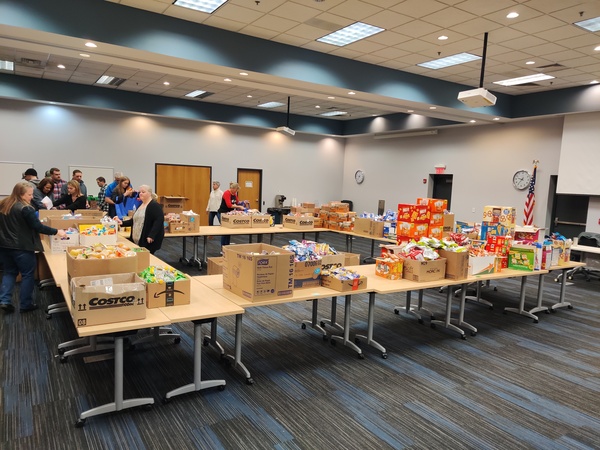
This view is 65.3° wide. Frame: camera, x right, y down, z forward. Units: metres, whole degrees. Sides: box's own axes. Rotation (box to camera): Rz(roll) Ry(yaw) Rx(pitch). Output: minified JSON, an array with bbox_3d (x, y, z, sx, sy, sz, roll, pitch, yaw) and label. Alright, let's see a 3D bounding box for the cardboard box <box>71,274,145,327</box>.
[{"bbox_3d":[-1.400,0.534,3.418,0.453,0.265,0.395,-1,6,-32],"label":"cardboard box"}]

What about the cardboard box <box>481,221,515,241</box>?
[{"bbox_3d":[3.431,0.148,8.150,0.450,0.350,0.250,5,6,29],"label":"cardboard box"}]

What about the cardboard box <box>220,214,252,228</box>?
[{"bbox_3d":[-1.395,-0.099,10.299,0.500,0.284,0.466,-1,7,-38],"label":"cardboard box"}]

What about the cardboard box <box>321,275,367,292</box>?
[{"bbox_3d":[0.434,0.559,4.592,0.318,0.110,0.310,-2,6,-37],"label":"cardboard box"}]

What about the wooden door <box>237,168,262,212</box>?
[{"bbox_3d":[-1.972,-1.086,18.109,0.960,2.140,0.080,-1,6,-32],"label":"wooden door"}]

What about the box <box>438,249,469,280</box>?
[{"bbox_3d":[1.851,0.475,5.653,0.211,0.326,0.265,-1,7,-36],"label":"box"}]

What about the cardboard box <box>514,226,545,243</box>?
[{"bbox_3d":[3.329,0.162,6.778,0.230,0.260,0.310,-1,6,-32],"label":"cardboard box"}]

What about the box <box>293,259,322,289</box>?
[{"bbox_3d":[-0.047,0.473,4.697,0.450,0.262,0.290,-1,6,-32],"label":"box"}]

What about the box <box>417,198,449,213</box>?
[{"bbox_3d":[1.783,-0.261,6.283,0.320,0.176,0.220,0,6,-29],"label":"box"}]

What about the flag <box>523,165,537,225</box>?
[{"bbox_3d":[6.149,-0.747,12.485,0.290,1.600,0.250,6,6,36],"label":"flag"}]

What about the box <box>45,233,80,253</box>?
[{"bbox_3d":[-3.146,0.215,6.262,0.320,0.255,0.380,-1,6,-32],"label":"box"}]

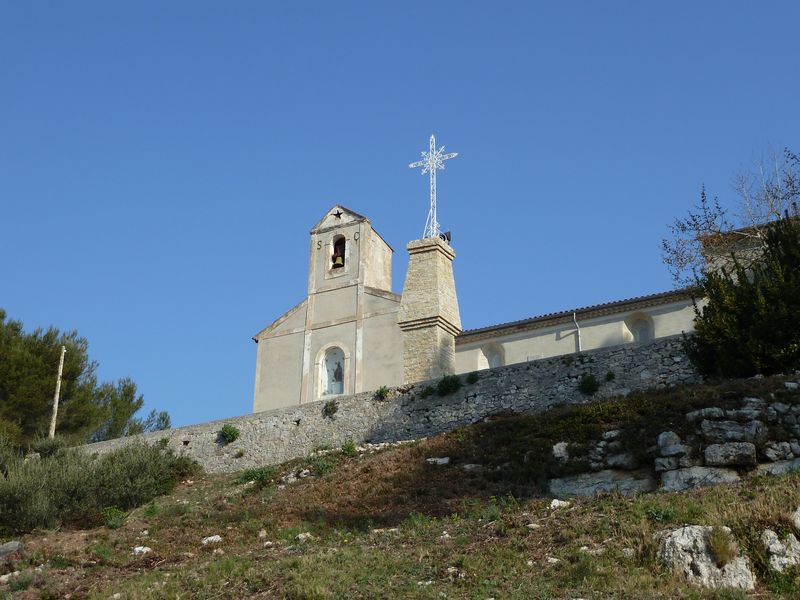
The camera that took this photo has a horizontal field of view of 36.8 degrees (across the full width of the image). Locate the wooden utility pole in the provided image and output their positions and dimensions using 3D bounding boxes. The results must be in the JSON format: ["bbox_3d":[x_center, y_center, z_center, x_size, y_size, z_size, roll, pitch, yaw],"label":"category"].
[{"bbox_3d":[-15.389,4.201,54.000,0.200,4.730,0.200,-11,-30,21],"label":"wooden utility pole"}]

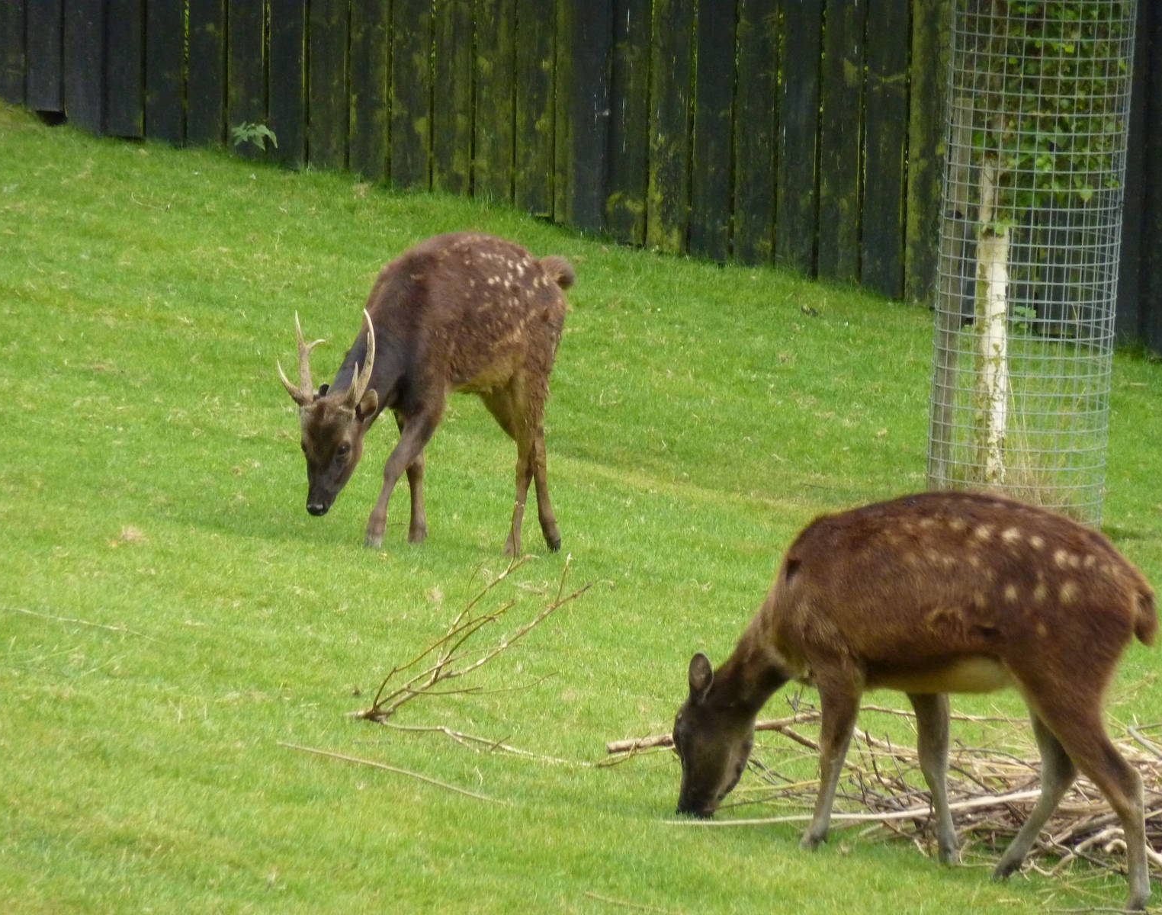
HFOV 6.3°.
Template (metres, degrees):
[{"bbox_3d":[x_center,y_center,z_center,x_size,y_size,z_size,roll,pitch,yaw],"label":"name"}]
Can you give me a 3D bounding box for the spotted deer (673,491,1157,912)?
[{"bbox_3d":[0.651,0.475,20.600,0.940,0.800,0.280,1,6,6],"label":"spotted deer"}]

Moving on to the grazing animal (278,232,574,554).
[{"bbox_3d":[-0.370,-0.155,25.400,0.280,0.780,0.940,5,7,39],"label":"grazing animal"}]

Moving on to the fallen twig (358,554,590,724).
[{"bbox_3d":[-0.226,0.382,22.250,0.490,0.320,0.450,0,6,0],"label":"fallen twig"}]

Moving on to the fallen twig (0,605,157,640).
[{"bbox_3d":[-1.083,0.360,22.900,0.400,0.025,0.040,12,7,30],"label":"fallen twig"}]

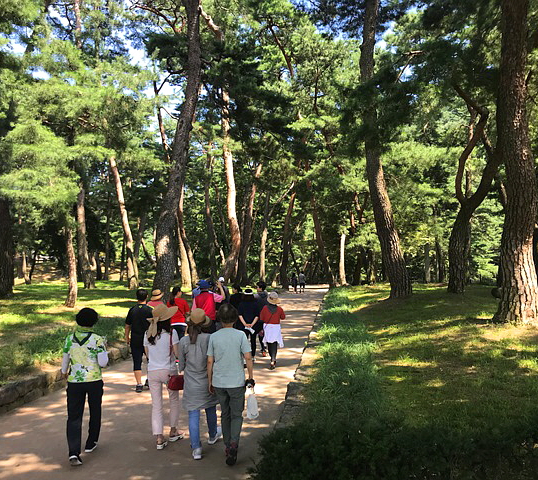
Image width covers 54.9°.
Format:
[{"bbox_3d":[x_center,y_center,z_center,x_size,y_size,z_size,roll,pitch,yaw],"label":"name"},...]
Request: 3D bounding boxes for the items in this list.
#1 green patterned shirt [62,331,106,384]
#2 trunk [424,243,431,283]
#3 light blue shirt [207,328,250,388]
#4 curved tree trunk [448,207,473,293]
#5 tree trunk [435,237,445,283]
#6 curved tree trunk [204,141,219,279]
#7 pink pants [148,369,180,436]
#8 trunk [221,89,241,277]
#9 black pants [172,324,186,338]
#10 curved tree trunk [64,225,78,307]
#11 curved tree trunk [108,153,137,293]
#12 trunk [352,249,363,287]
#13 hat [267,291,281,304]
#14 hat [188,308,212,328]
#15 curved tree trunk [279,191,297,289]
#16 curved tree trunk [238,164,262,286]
[{"bbox_3d":[-1.896,1.204,5.350,0.450,0.530,0.280,0,-3,3],"label":"green patterned shirt"},{"bbox_3d":[11.634,1.688,38.000,0.550,2.950,0.500,0,-3,0],"label":"trunk"},{"bbox_3d":[-0.424,1.248,5.500,0.450,0.620,0.280,0,-3,6],"label":"light blue shirt"},{"bbox_3d":[8.878,0.440,24.000,1.169,3.987,1.085,0,-3,0],"label":"curved tree trunk"},{"bbox_3d":[12.920,1.469,39.000,0.731,3.465,0.678,0,-3,0],"label":"tree trunk"},{"bbox_3d":[-4.542,-2.246,41.000,1.150,10.800,0.900,0,-3,0],"label":"curved tree trunk"},{"bbox_3d":[-1.216,1.857,6.000,0.360,0.750,0.330,0,-3,7],"label":"pink pants"},{"bbox_3d":[-2.970,-4.237,41.000,1.536,15.523,1.267,0,-3,0],"label":"trunk"},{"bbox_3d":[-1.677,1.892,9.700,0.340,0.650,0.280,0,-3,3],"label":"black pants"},{"bbox_3d":[-7.474,0.992,19.500,0.500,3.100,0.450,1,-3,-21],"label":"curved tree trunk"},{"bbox_3d":[-8.772,-1.048,31.000,1.750,7.900,0.850,0,-3,0],"label":"curved tree trunk"},{"bbox_3d":[7.174,2.228,42.000,0.900,3.000,0.750,0,-3,0],"label":"trunk"},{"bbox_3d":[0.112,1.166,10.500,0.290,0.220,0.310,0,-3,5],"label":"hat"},{"bbox_3d":[-0.767,0.868,5.750,0.280,0.190,0.320,0,-3,6],"label":"hat"},{"bbox_3d":[1.620,0.000,43.000,1.450,8.223,1.121,0,-3,0],"label":"curved tree trunk"},{"bbox_3d":[-1.394,-1.179,37.000,1.700,8.700,0.850,0,-3,0],"label":"curved tree trunk"}]

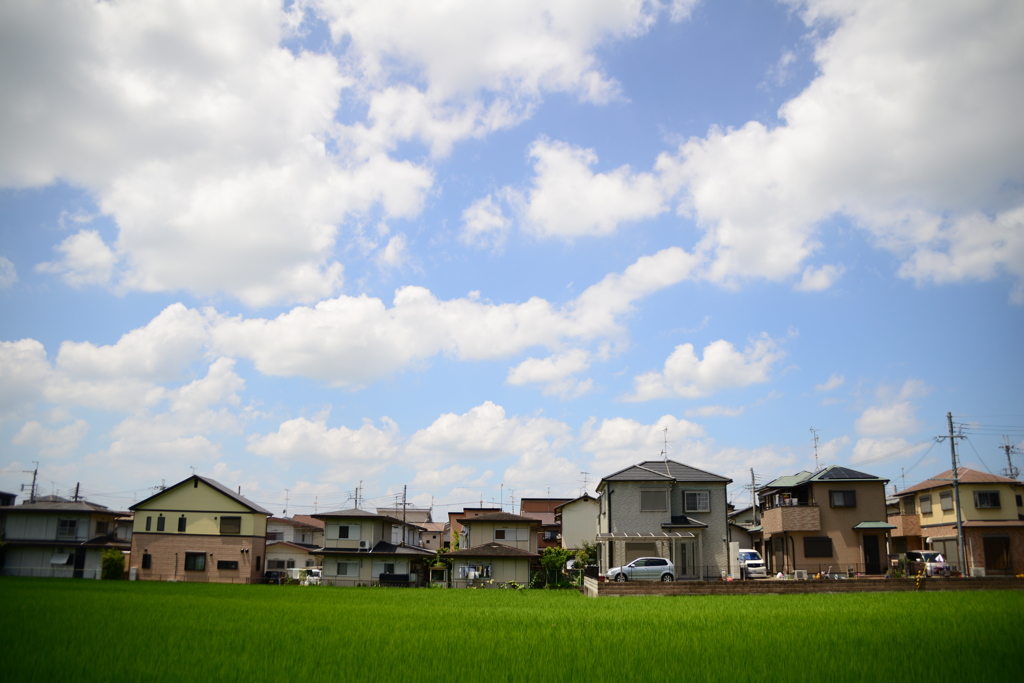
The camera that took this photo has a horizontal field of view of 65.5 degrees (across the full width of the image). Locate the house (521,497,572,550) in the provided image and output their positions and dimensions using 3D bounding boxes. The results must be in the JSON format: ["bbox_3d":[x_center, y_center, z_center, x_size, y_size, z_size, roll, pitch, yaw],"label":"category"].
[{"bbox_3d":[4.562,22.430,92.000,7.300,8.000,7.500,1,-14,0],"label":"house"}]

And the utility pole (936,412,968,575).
[{"bbox_3d":[27.903,9.461,50.000,1.900,10.300,0.600,1,-14,0],"label":"utility pole"}]

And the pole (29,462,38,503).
[{"bbox_3d":[-52.756,19.365,88.000,1.500,10.800,0.600,1,-14,0],"label":"pole"}]

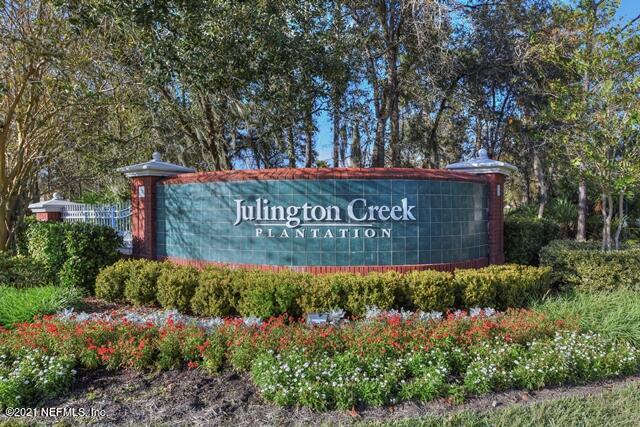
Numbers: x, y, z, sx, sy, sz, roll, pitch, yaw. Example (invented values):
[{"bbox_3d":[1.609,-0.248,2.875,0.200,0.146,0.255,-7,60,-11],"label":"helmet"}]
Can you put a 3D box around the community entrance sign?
[{"bbox_3d":[-0.030,0.090,6.950,6.950,2.300,2.100,0,1,0],"label":"community entrance sign"}]

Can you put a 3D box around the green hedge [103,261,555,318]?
[{"bbox_3d":[0.050,0.990,5.900,6.500,0.560,1.500,0,1,0],"label":"green hedge"}]

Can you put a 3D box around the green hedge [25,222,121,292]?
[{"bbox_3d":[-4.450,0.700,7.700,1.600,1.120,1.100,0,1,18],"label":"green hedge"}]

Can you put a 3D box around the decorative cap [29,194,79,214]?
[{"bbox_3d":[-6.350,-0.255,10.300,0.880,0.460,0.880,0,1,34],"label":"decorative cap"}]

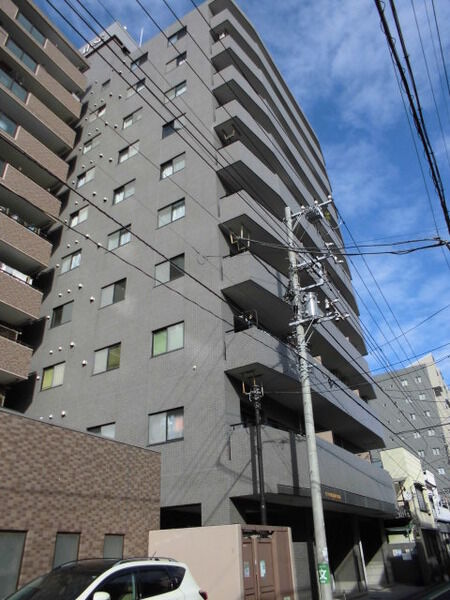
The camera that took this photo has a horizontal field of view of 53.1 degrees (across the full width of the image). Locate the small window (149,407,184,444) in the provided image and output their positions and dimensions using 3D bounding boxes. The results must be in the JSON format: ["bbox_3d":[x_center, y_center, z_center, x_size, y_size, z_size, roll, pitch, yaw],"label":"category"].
[{"bbox_3d":[-1.898,4.072,14.625,1.404,0.974,0.150,-19,-34,26],"label":"small window"}]

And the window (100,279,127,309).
[{"bbox_3d":[-4.352,-0.247,17.508,1.320,0.970,0.150,-21,-37,26],"label":"window"}]

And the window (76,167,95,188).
[{"bbox_3d":[-7.675,-6.740,24.797,1.258,0.924,0.150,-19,-34,26],"label":"window"}]

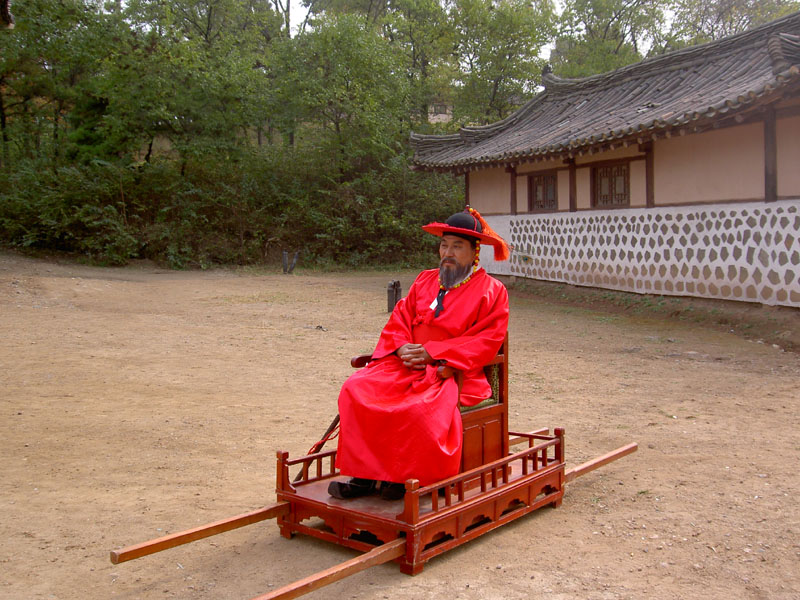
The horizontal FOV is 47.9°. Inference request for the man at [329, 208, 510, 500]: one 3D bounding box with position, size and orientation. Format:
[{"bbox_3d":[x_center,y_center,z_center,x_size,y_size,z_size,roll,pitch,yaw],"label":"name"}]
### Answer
[{"bbox_3d":[0.116,0.216,4.221,0.584,1.314,0.854,3,5,39],"label":"man"}]

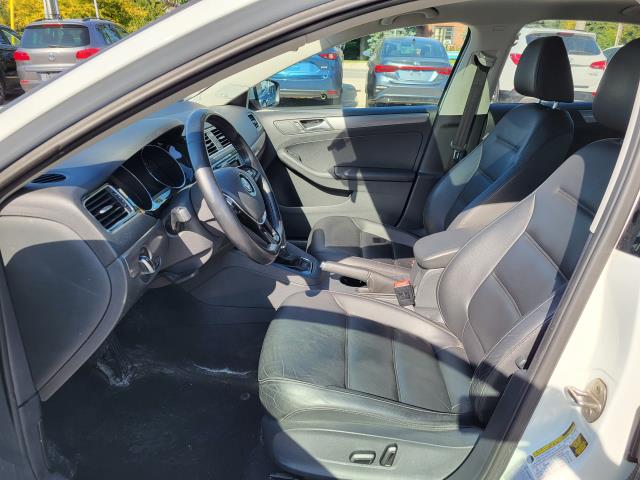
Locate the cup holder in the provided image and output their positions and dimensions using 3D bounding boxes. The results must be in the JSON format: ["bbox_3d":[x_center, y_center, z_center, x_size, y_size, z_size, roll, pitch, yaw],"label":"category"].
[{"bbox_3d":[0.107,0.163,1.524,0.082,0.070,0.082,3,21,5],"label":"cup holder"}]

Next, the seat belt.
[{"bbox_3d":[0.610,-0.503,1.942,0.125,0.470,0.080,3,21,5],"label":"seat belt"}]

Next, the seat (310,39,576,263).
[{"bbox_3d":[0.396,-0.240,1.764,0.880,0.950,0.530,3,21,5],"label":"seat"}]

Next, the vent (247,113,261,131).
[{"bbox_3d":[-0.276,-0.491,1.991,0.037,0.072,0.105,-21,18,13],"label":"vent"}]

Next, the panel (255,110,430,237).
[{"bbox_3d":[0.054,-0.248,2.114,0.840,0.670,0.130,3,21,5],"label":"panel"}]

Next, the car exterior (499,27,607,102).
[{"bbox_3d":[4.934,-4.151,11.782,1.880,1.680,4.700,3,21,5],"label":"car exterior"}]

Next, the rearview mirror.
[{"bbox_3d":[-0.253,-0.685,2.262,0.090,0.135,0.185,12,24,25],"label":"rearview mirror"}]

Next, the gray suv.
[{"bbox_3d":[-5.045,-4.265,11.584,1.810,1.690,4.430,3,21,5],"label":"gray suv"}]

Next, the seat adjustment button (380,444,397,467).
[{"bbox_3d":[0.139,0.440,0.985,0.026,0.058,0.022,14,22,0],"label":"seat adjustment button"}]

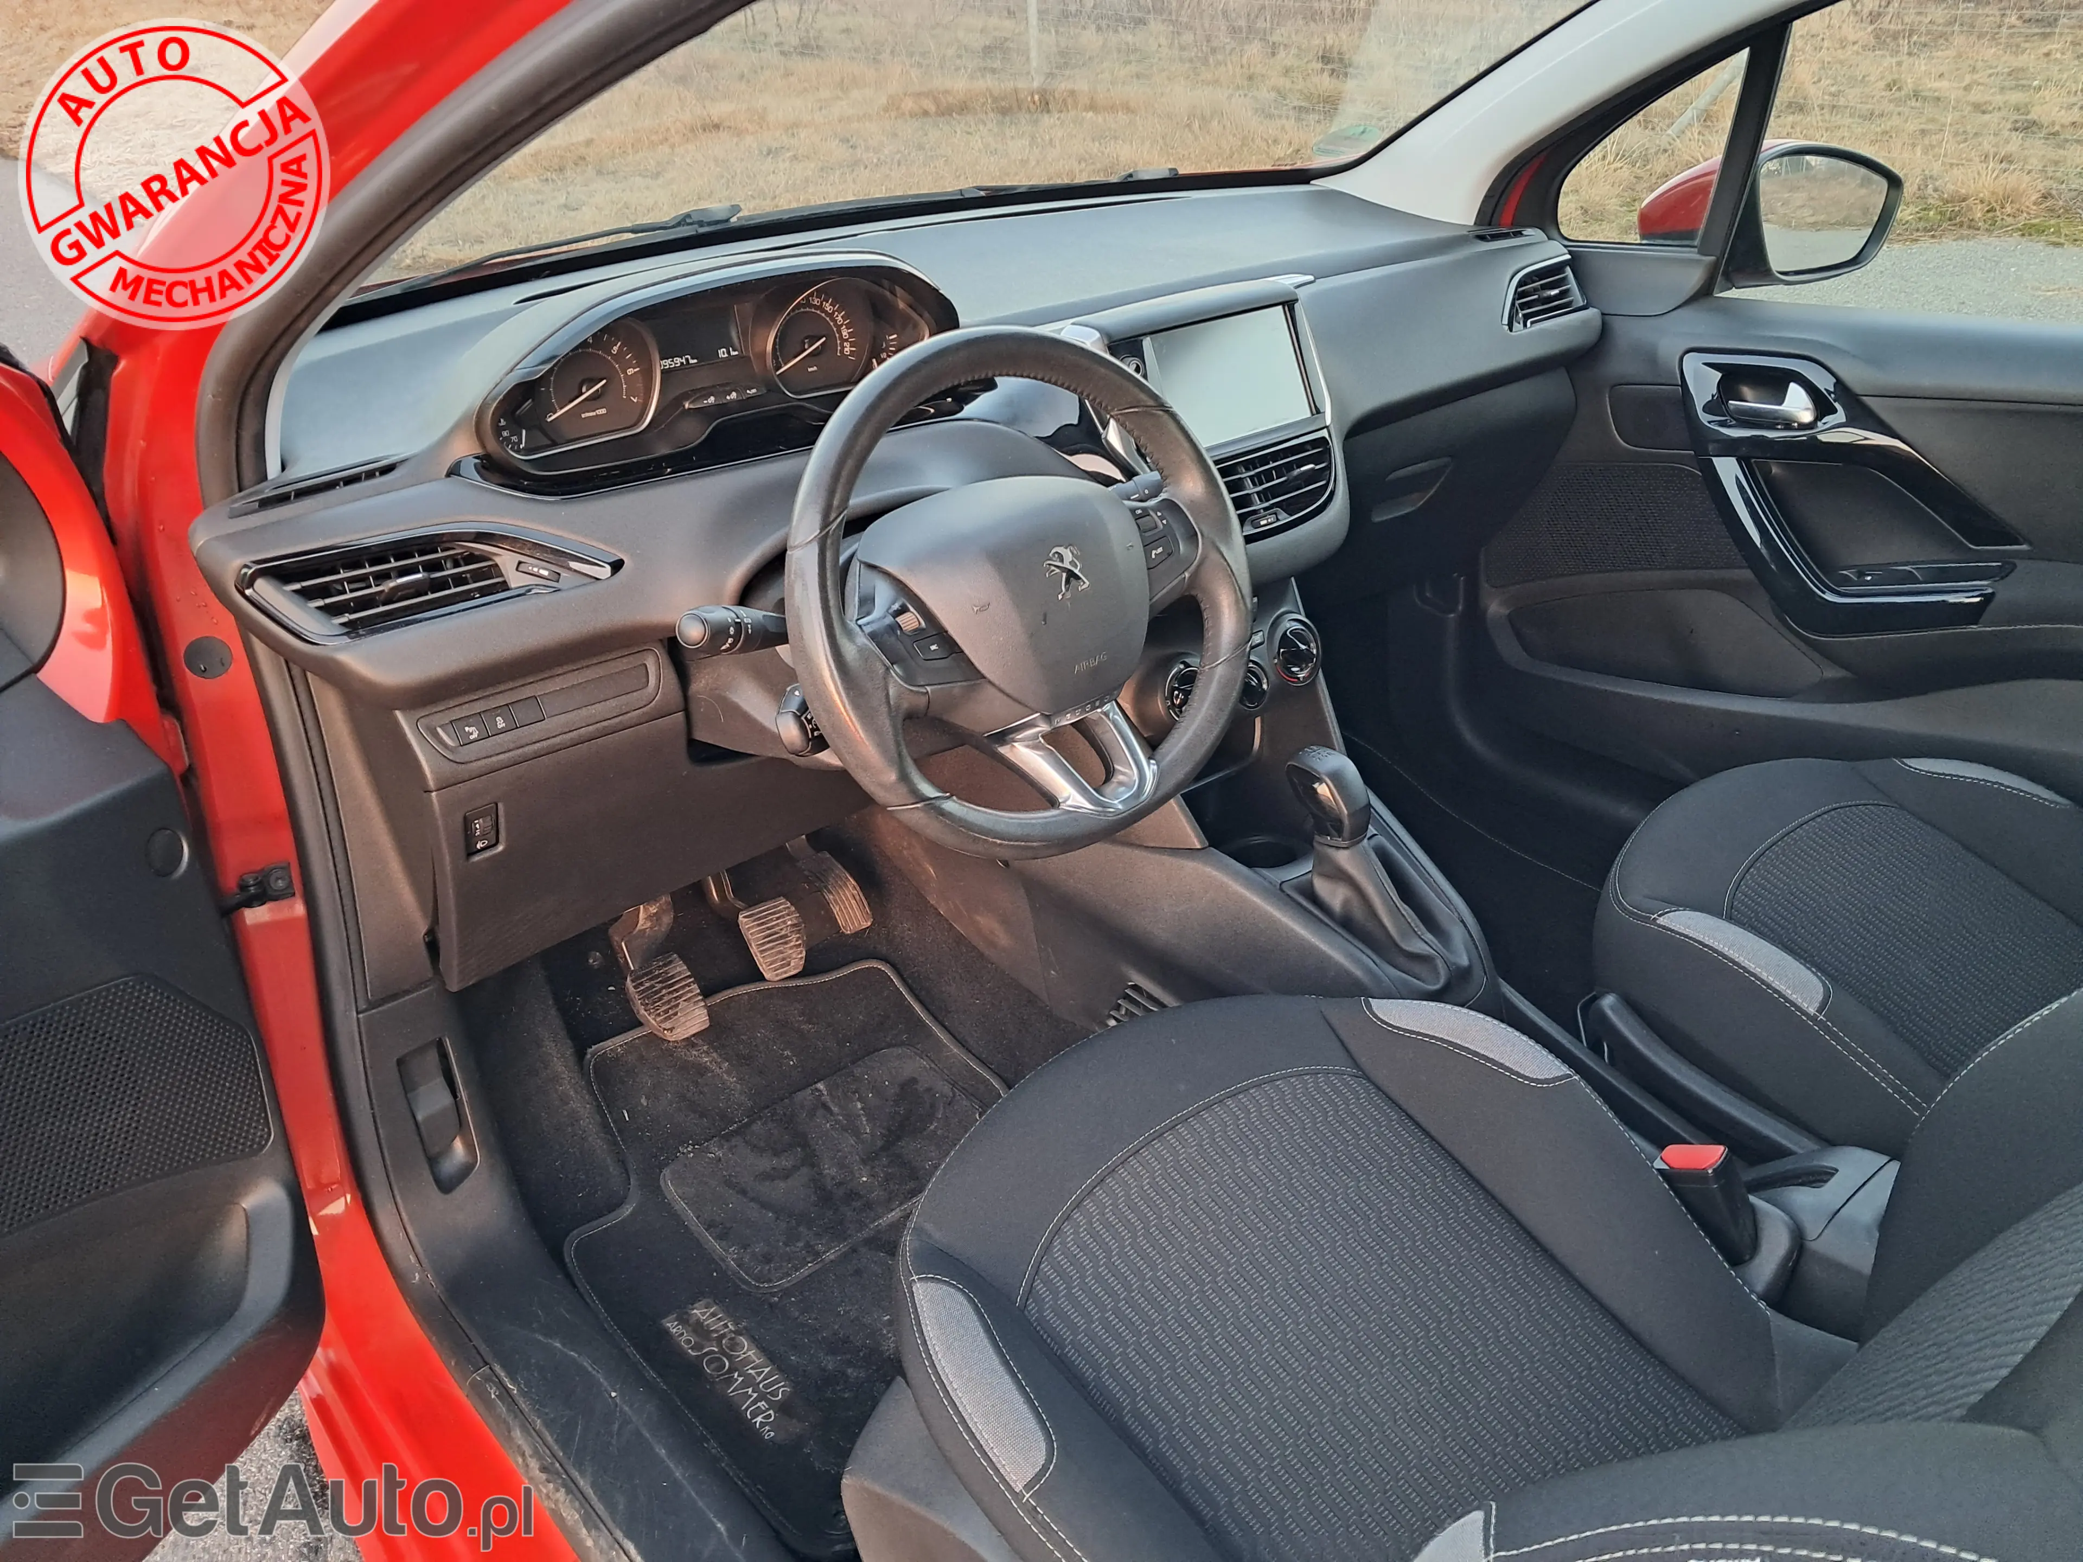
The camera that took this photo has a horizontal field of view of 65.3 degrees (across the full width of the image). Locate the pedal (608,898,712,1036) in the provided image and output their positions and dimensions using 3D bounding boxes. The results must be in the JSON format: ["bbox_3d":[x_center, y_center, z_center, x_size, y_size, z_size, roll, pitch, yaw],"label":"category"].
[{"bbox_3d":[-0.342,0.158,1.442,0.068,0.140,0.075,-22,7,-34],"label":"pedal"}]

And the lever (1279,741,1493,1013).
[{"bbox_3d":[0.280,0.076,1.361,0.110,0.185,0.155,-22,32,-34],"label":"lever"}]

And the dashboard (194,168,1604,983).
[{"bbox_3d":[0.011,-0.282,1.473,1.460,0.500,0.540,-23,30,-34],"label":"dashboard"}]

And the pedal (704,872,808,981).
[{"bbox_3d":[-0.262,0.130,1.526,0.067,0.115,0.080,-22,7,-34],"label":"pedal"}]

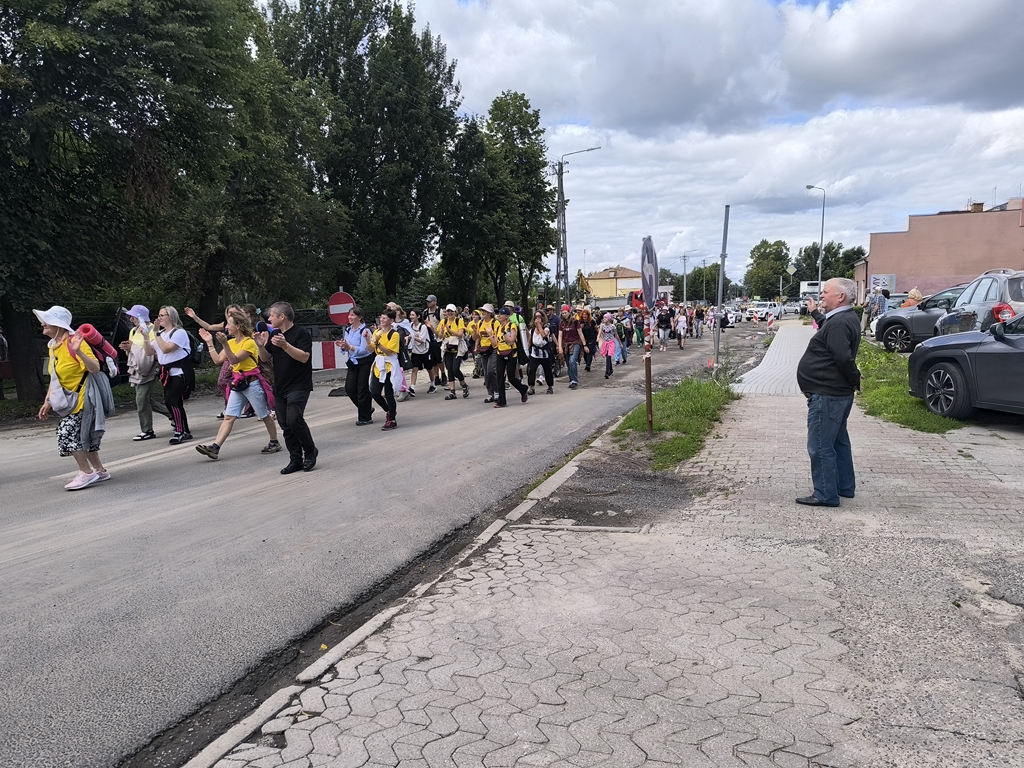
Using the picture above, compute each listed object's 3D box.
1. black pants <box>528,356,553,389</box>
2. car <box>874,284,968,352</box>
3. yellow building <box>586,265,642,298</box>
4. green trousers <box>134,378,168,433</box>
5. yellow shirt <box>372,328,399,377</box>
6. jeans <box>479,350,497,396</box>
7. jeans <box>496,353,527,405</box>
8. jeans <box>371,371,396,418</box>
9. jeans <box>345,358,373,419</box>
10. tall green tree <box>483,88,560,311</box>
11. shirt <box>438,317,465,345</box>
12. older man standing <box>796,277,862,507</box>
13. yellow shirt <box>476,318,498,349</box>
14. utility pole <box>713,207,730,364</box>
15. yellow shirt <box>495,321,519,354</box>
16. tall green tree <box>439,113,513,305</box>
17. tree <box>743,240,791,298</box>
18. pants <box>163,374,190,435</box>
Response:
[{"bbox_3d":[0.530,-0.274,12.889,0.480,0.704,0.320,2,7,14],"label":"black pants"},{"bbox_3d":[10.771,-1.448,15.654,1.820,1.590,4.350,-3,8,-27],"label":"car"},{"bbox_3d":[16.361,-14.511,107.038,9.500,7.630,10.000,2,7,17],"label":"yellow building"},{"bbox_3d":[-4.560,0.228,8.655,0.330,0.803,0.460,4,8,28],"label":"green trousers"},{"bbox_3d":[-1.708,-0.417,9.189,0.440,0.663,0.320,5,9,38],"label":"yellow shirt"},{"bbox_3d":[-0.395,-0.192,11.451,0.360,0.812,0.360,4,8,30],"label":"jeans"},{"bbox_3d":[-0.008,-0.087,10.993,0.380,0.845,0.500,5,8,36],"label":"jeans"},{"bbox_3d":[-1.734,0.096,9.251,0.380,0.784,0.380,5,9,38],"label":"jeans"},{"bbox_3d":[-2.152,0.073,9.538,0.400,0.918,0.380,-7,9,-43],"label":"jeans"},{"bbox_3d":[0.499,-8.822,35.460,4.000,12.399,4.000,0,7,0],"label":"tall green tree"},{"bbox_3d":[-1.096,-0.932,12.323,0.460,0.578,0.280,2,7,17],"label":"shirt"},{"bbox_3d":[2.410,0.063,5.165,0.500,1.738,0.560,2,7,22],"label":"older man standing"},{"bbox_3d":[-0.393,-0.843,11.371,0.440,0.500,0.300,4,8,30],"label":"yellow shirt"},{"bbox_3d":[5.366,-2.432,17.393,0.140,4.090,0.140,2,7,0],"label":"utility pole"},{"bbox_3d":[-0.085,-0.787,11.523,0.420,0.609,0.270,4,8,30],"label":"yellow shirt"},{"bbox_3d":[-1.600,-6.628,29.427,3.800,9.590,3.800,0,7,0],"label":"tall green tree"},{"bbox_3d":[39.070,-16.536,104.526,7.300,10.826,7.300,0,7,0],"label":"tree"},{"bbox_3d":[-4.161,0.239,8.463,0.340,0.817,0.290,4,8,28],"label":"pants"}]

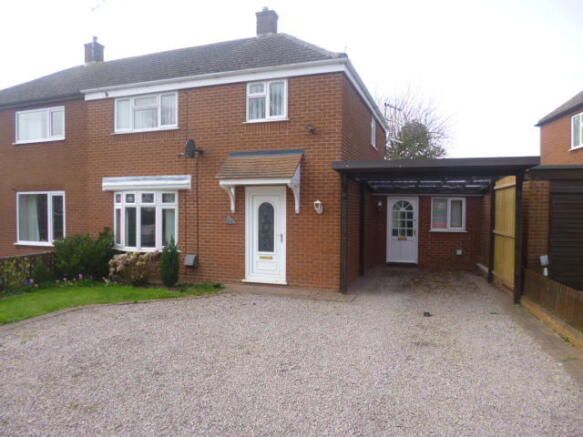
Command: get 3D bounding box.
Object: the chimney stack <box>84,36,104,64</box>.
[{"bbox_3d":[-7.439,-6.322,15.281,0.500,1.130,0.500,0,-1,18],"label":"chimney stack"}]

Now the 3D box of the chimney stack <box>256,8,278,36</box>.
[{"bbox_3d":[-0.789,-6.430,13.291,0.600,0.950,0.600,1,2,20],"label":"chimney stack"}]

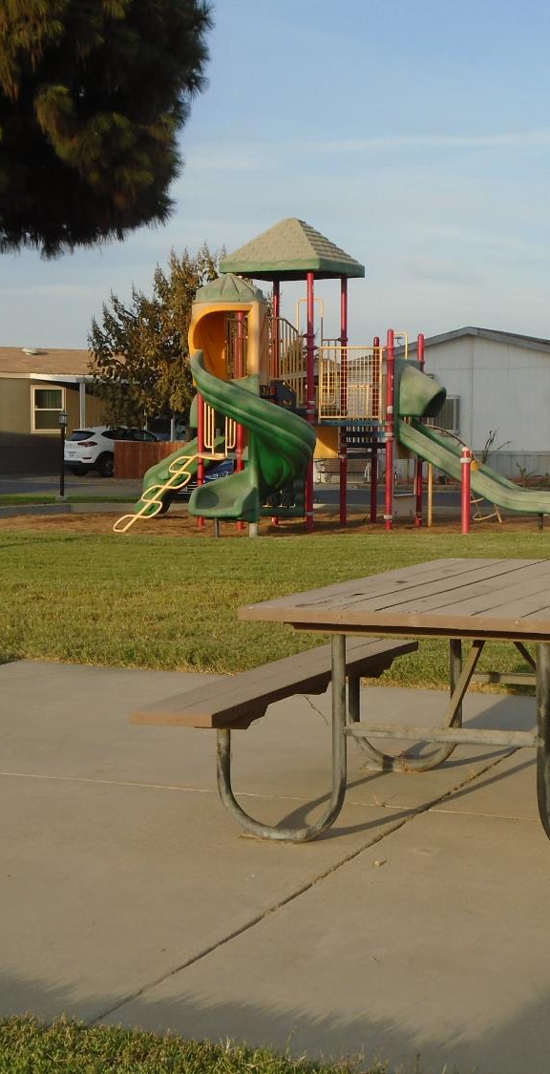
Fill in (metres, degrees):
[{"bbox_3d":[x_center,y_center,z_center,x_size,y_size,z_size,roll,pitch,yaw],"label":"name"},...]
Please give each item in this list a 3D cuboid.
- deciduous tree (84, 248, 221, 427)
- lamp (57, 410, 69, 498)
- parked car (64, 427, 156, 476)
[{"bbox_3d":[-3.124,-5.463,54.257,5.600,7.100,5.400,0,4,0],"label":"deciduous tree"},{"bbox_3d":[-4.210,-1.633,34.500,0.220,1.780,0.220,0,4,0],"label":"lamp"},{"bbox_3d":[-4.891,-2.950,57.733,4.480,1.650,1.850,-4,5,-45],"label":"parked car"}]

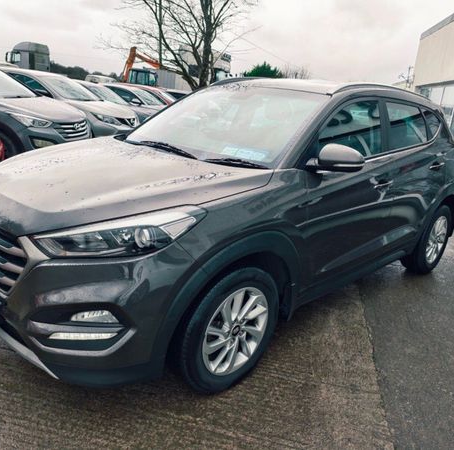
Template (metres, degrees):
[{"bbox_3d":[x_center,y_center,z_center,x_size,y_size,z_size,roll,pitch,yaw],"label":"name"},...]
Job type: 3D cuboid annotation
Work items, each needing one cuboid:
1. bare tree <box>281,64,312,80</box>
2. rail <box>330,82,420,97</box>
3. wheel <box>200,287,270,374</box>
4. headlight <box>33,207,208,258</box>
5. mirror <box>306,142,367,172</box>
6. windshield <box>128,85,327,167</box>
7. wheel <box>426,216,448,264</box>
[{"bbox_3d":[4.898,-9.643,29.592,3.000,4.240,3.000,4,16,0],"label":"bare tree"},{"bbox_3d":[1.227,-0.976,3.039,1.620,0.125,0.080,-11,22,-43],"label":"rail"},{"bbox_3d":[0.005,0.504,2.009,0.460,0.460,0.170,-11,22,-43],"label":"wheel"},{"bbox_3d":[-0.413,0.031,1.610,0.610,0.220,0.390,-11,22,-43],"label":"headlight"},{"bbox_3d":[0.575,-0.353,2.101,0.190,0.165,0.230,-11,22,-43],"label":"mirror"},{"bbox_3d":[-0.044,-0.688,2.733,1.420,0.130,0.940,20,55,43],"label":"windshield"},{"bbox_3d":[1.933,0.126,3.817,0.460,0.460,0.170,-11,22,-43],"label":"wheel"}]

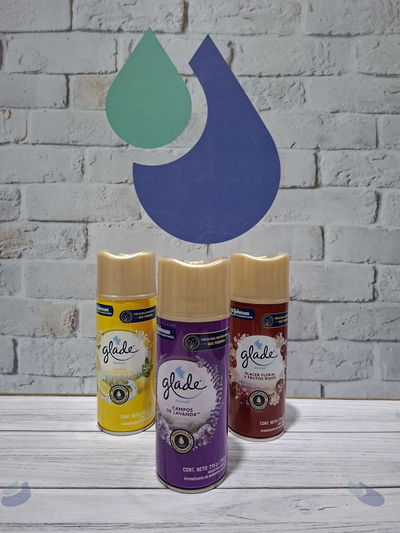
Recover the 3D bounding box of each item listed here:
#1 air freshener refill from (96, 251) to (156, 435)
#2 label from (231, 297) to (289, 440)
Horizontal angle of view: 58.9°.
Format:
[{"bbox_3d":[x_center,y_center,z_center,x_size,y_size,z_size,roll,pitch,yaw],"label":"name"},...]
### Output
[{"bbox_3d":[-0.075,0.073,0.366,0.059,0.179,0.059,1,6,0],"label":"air freshener refill"},{"bbox_3d":[0.058,0.097,0.361,0.059,0.131,0.059,2,6,10],"label":"label"}]

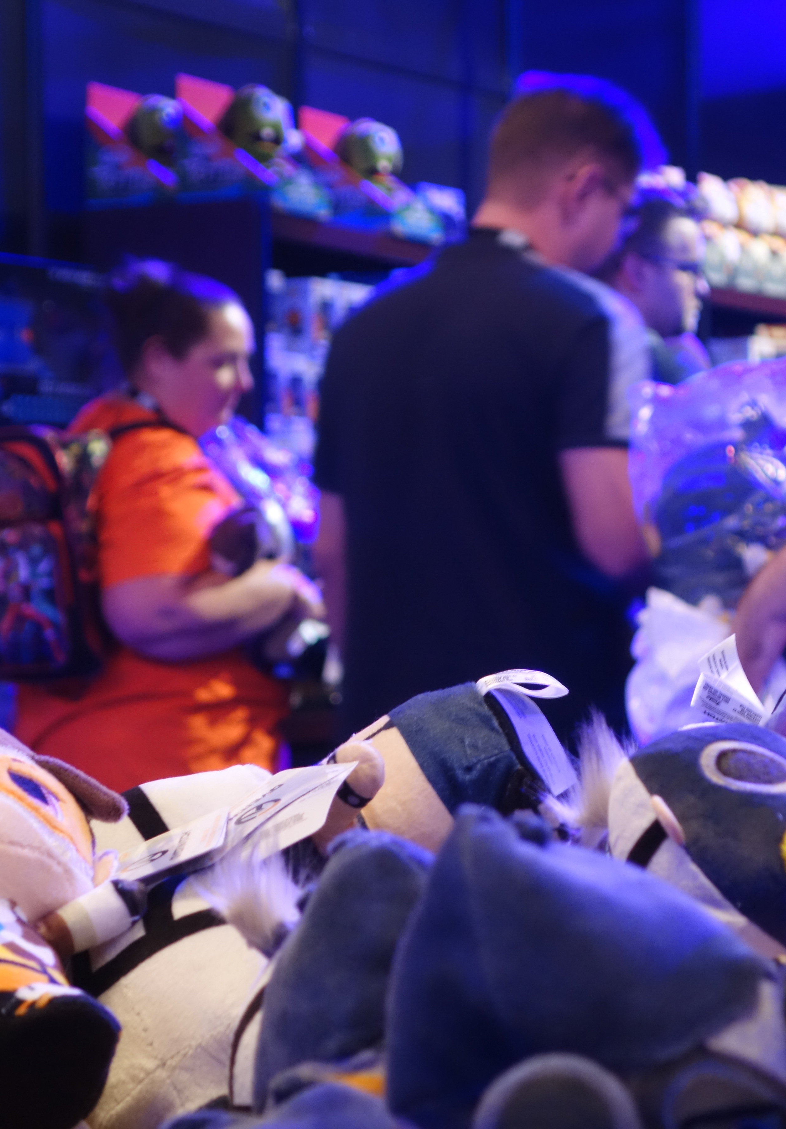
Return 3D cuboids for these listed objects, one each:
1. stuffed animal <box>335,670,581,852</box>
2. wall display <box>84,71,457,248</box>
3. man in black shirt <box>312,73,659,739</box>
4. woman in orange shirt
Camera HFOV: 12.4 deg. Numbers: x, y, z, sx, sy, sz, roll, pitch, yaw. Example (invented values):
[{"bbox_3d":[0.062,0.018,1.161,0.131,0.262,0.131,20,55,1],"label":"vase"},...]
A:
[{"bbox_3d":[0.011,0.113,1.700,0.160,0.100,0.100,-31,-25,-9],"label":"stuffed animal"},{"bbox_3d":[-0.219,-0.785,7.107,0.440,0.240,0.680,-1,-1,33],"label":"wall display"},{"bbox_3d":[0.124,0.280,4.482,0.500,1.780,0.380,-1,-1,37],"label":"man in black shirt"},{"bbox_3d":[-0.317,0.377,5.184,0.460,1.620,0.500,0,-1,-28],"label":"woman in orange shirt"}]

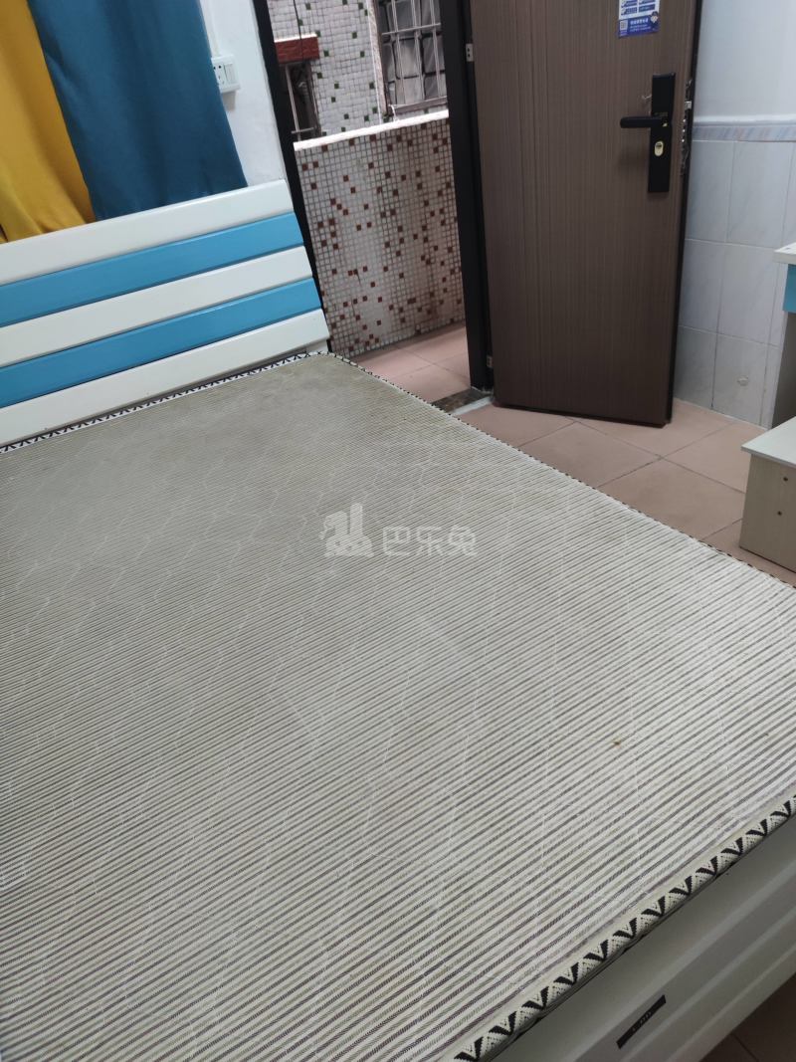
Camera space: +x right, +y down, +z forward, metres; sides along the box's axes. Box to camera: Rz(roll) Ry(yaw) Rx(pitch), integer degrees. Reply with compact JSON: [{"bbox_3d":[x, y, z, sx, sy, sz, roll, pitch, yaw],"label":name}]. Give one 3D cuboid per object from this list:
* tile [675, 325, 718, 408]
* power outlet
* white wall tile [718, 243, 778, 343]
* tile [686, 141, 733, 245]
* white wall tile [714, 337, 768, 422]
[{"bbox_3d":[1.098,-0.612,2.733,0.010,0.293,0.200,-24,35,-21],"label":"tile"},{"bbox_3d":[-0.513,-1.322,2.133,0.086,0.086,0.035,-24,35,-21],"label":"power outlet"},{"bbox_3d":[1.155,-0.779,2.421,0.010,0.300,0.200,-24,35,-21],"label":"white wall tile"},{"bbox_3d":[1.009,-1.111,2.415,0.010,0.300,0.200,-24,35,-21],"label":"tile"},{"bbox_3d":[1.199,-0.531,2.579,0.010,0.293,0.200,-24,35,-21],"label":"white wall tile"}]

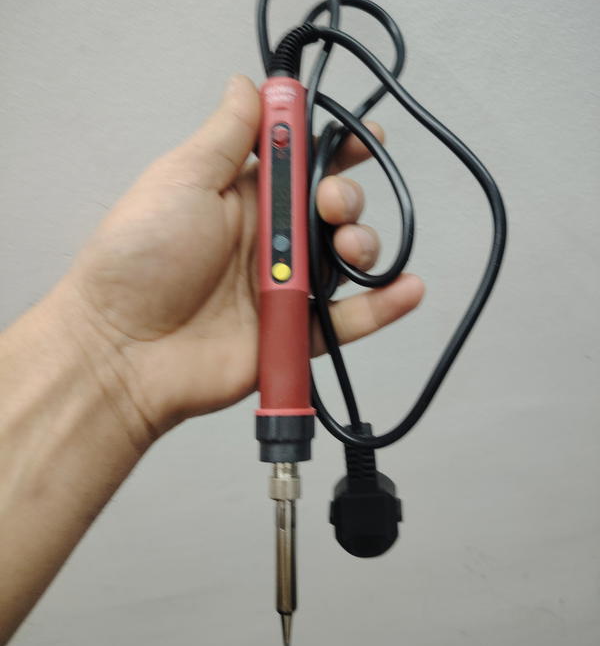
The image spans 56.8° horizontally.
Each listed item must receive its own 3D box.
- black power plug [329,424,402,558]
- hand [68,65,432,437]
[{"bbox_3d":[0.035,0.088,0.297,0.038,0.076,0.042,-3,14,3],"label":"black power plug"},{"bbox_3d":[-0.024,-0.033,0.236,0.152,0.115,0.078,-29,4,-9],"label":"hand"}]

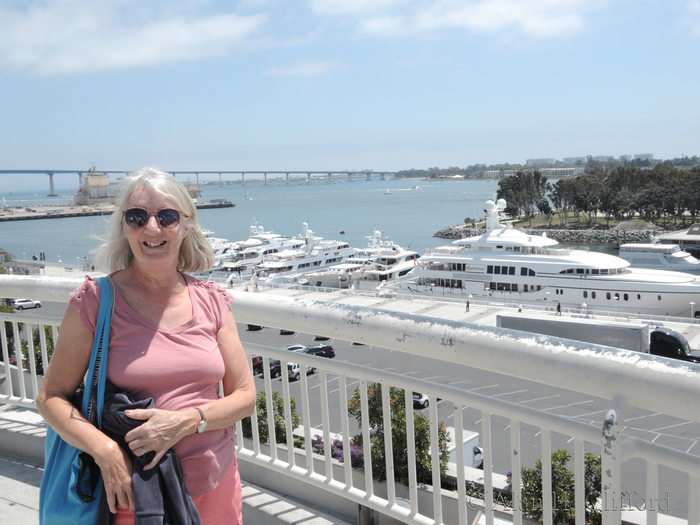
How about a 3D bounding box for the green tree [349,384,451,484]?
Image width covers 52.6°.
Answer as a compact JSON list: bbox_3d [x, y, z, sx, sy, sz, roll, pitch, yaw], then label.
[{"bbox_3d":[1.090,3.860,16.300,2.350,2.250,2.100,4,9,38],"label":"green tree"}]

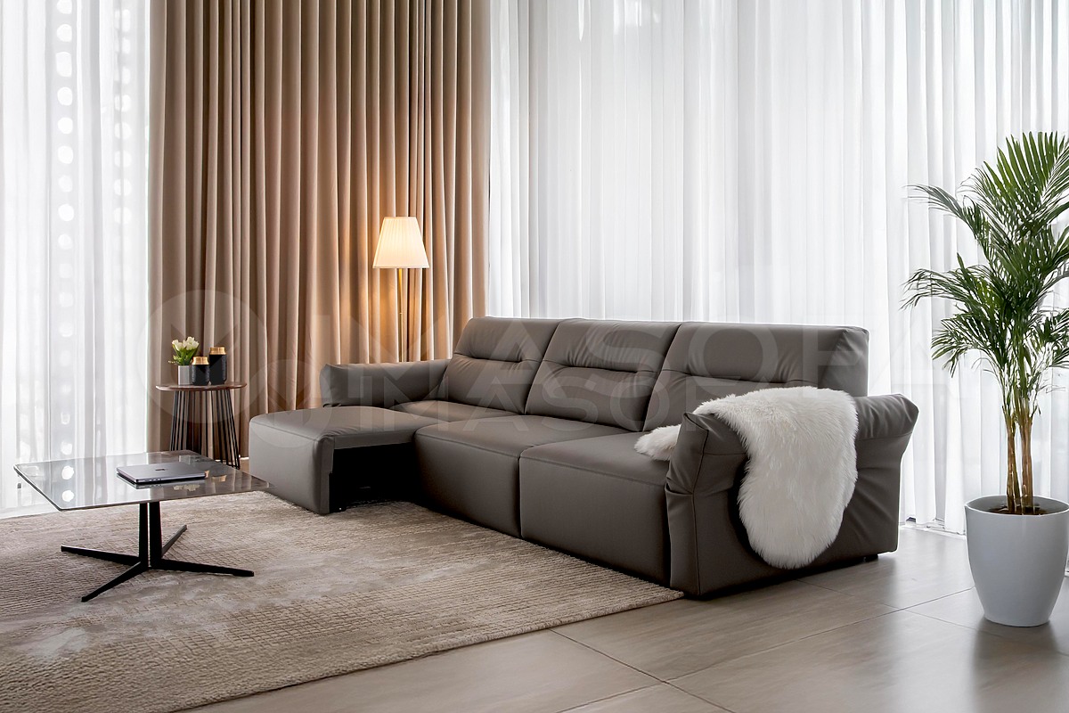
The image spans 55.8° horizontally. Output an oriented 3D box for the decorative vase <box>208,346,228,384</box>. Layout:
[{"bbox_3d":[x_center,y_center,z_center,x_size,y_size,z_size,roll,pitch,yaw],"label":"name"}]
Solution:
[{"bbox_3d":[-1.972,0.058,6.304,0.106,0.235,0.106,-2,4,-35],"label":"decorative vase"}]

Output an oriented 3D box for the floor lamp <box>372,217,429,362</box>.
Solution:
[{"bbox_3d":[-0.905,-0.131,6.860,0.384,1.604,0.384,-2,4,-35],"label":"floor lamp"}]

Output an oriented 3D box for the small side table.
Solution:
[{"bbox_3d":[-2.069,0.438,6.287,0.541,0.526,0.541,-2,4,-35],"label":"small side table"}]

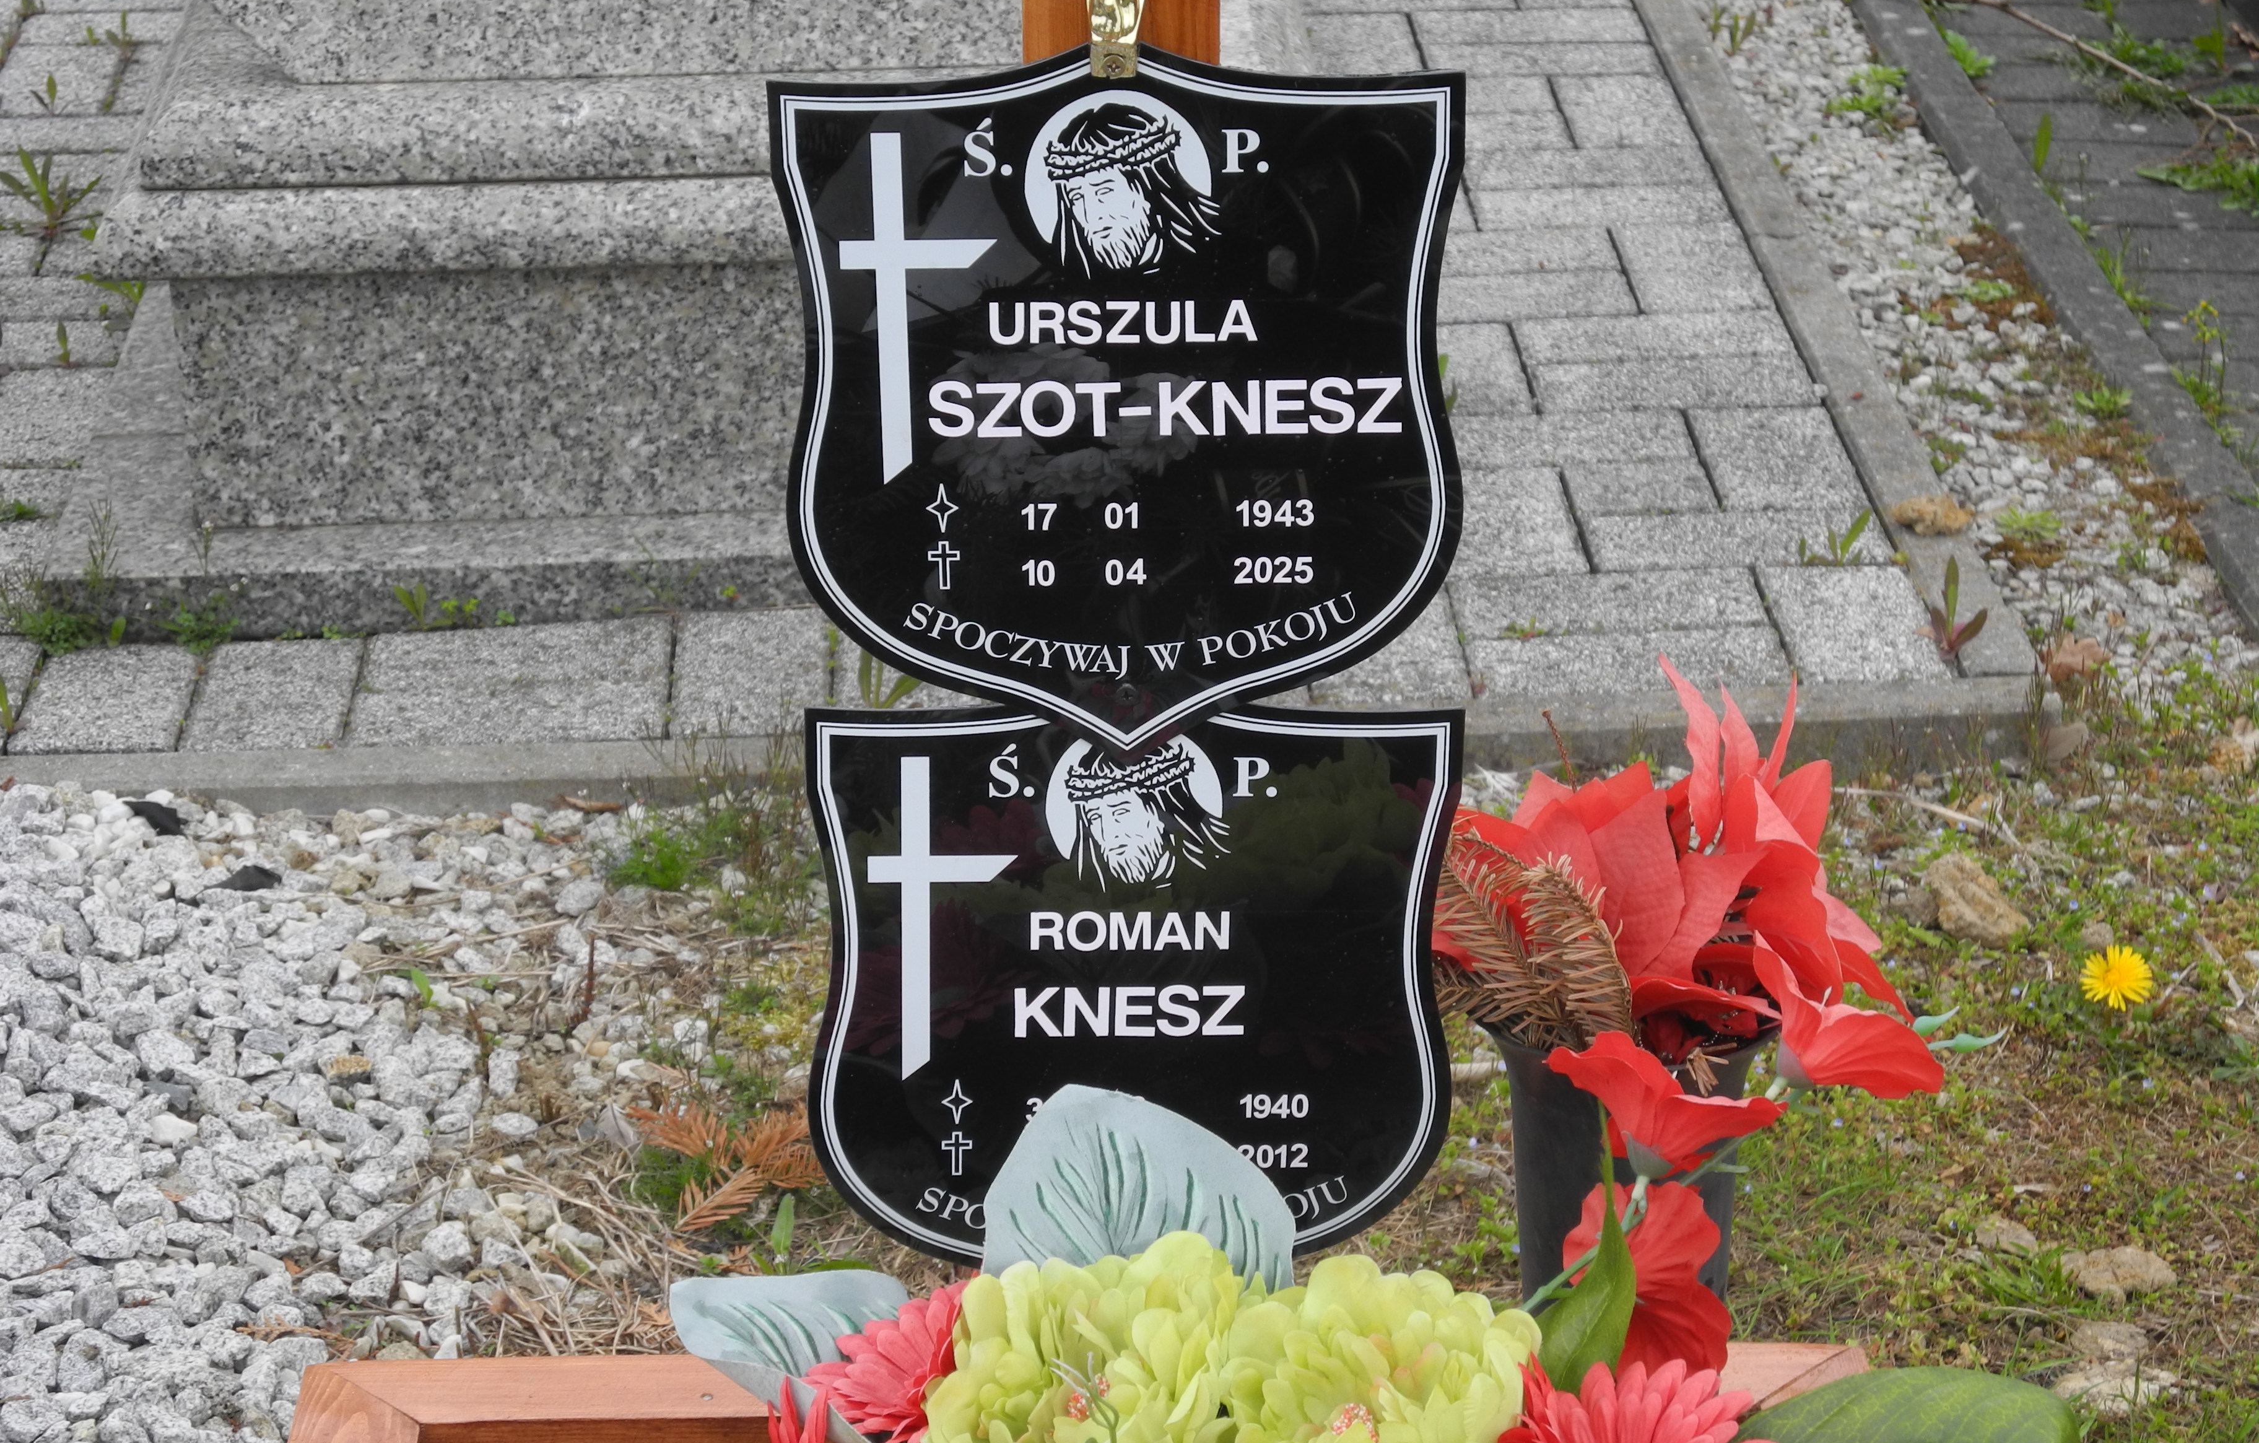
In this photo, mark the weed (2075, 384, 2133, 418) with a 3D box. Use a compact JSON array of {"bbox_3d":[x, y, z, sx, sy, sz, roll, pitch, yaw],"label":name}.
[{"bbox_3d":[0.692,-0.232,3.928,0.040,0.017,0.038,-1,24,0],"label":"weed"}]

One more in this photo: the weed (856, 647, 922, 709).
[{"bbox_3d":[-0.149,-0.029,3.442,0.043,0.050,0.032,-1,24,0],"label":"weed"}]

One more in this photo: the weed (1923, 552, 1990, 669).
[{"bbox_3d":[0.519,-0.070,3.479,0.042,0.066,0.030,-1,24,0],"label":"weed"}]

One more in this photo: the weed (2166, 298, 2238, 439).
[{"bbox_3d":[0.749,-0.248,3.855,0.045,0.082,0.050,-1,24,0],"label":"weed"}]

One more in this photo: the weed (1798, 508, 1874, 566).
[{"bbox_3d":[0.465,-0.124,3.644,0.047,0.037,0.020,-1,24,0],"label":"weed"}]

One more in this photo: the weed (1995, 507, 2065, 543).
[{"bbox_3d":[0.605,-0.136,3.725,0.046,0.017,0.042,-1,24,0],"label":"weed"}]

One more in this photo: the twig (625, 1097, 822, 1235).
[{"bbox_3d":[-0.215,0.232,2.942,0.110,0.033,0.105,-1,24,0],"label":"twig"}]

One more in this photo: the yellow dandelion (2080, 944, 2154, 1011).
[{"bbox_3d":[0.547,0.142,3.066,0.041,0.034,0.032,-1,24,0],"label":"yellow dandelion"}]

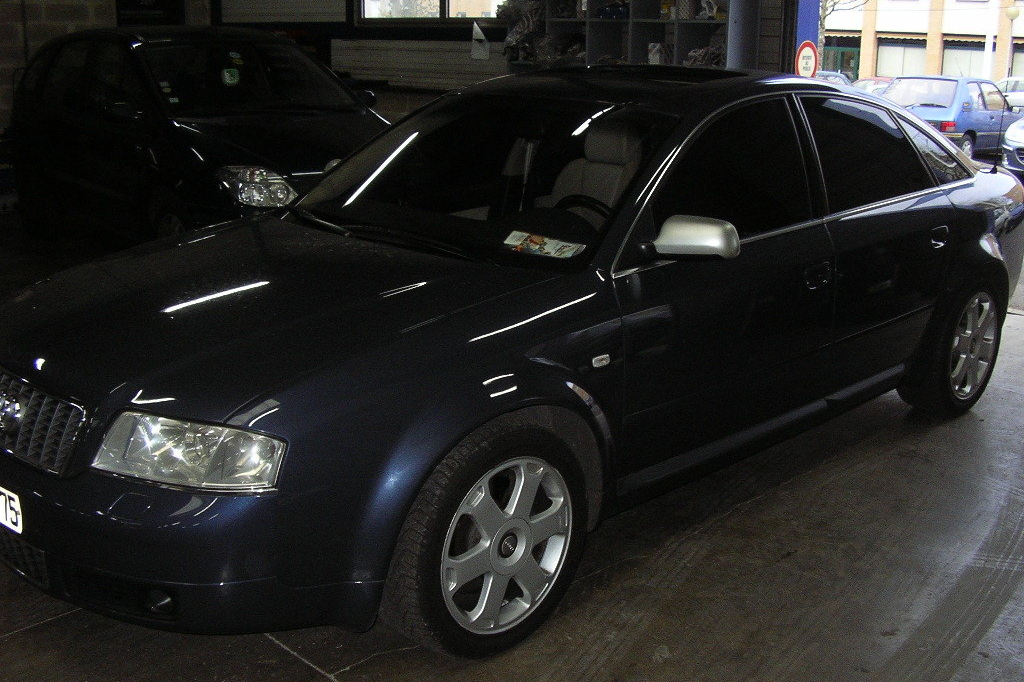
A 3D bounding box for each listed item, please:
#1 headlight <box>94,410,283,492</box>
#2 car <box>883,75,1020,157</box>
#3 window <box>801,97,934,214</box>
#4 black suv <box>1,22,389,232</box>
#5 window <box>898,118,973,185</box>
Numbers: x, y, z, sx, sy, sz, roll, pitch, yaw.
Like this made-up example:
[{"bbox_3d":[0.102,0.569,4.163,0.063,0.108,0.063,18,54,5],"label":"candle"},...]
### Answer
[{"bbox_3d":[-0.706,0.247,2.473,0.460,0.145,0.210,9,17,31],"label":"headlight"},{"bbox_3d":[7.360,-3.610,18.400,3.700,1.370,1.570,-14,20,-42],"label":"car"},{"bbox_3d":[1.326,-0.714,4.155,0.820,0.410,0.060,-14,-1,-43],"label":"window"},{"bbox_3d":[-2.330,-1.510,8.450,1.760,1.620,4.300,-12,19,-38],"label":"black suv"},{"bbox_3d":[1.680,-0.770,4.492,0.500,0.300,0.060,-14,-1,-43],"label":"window"}]

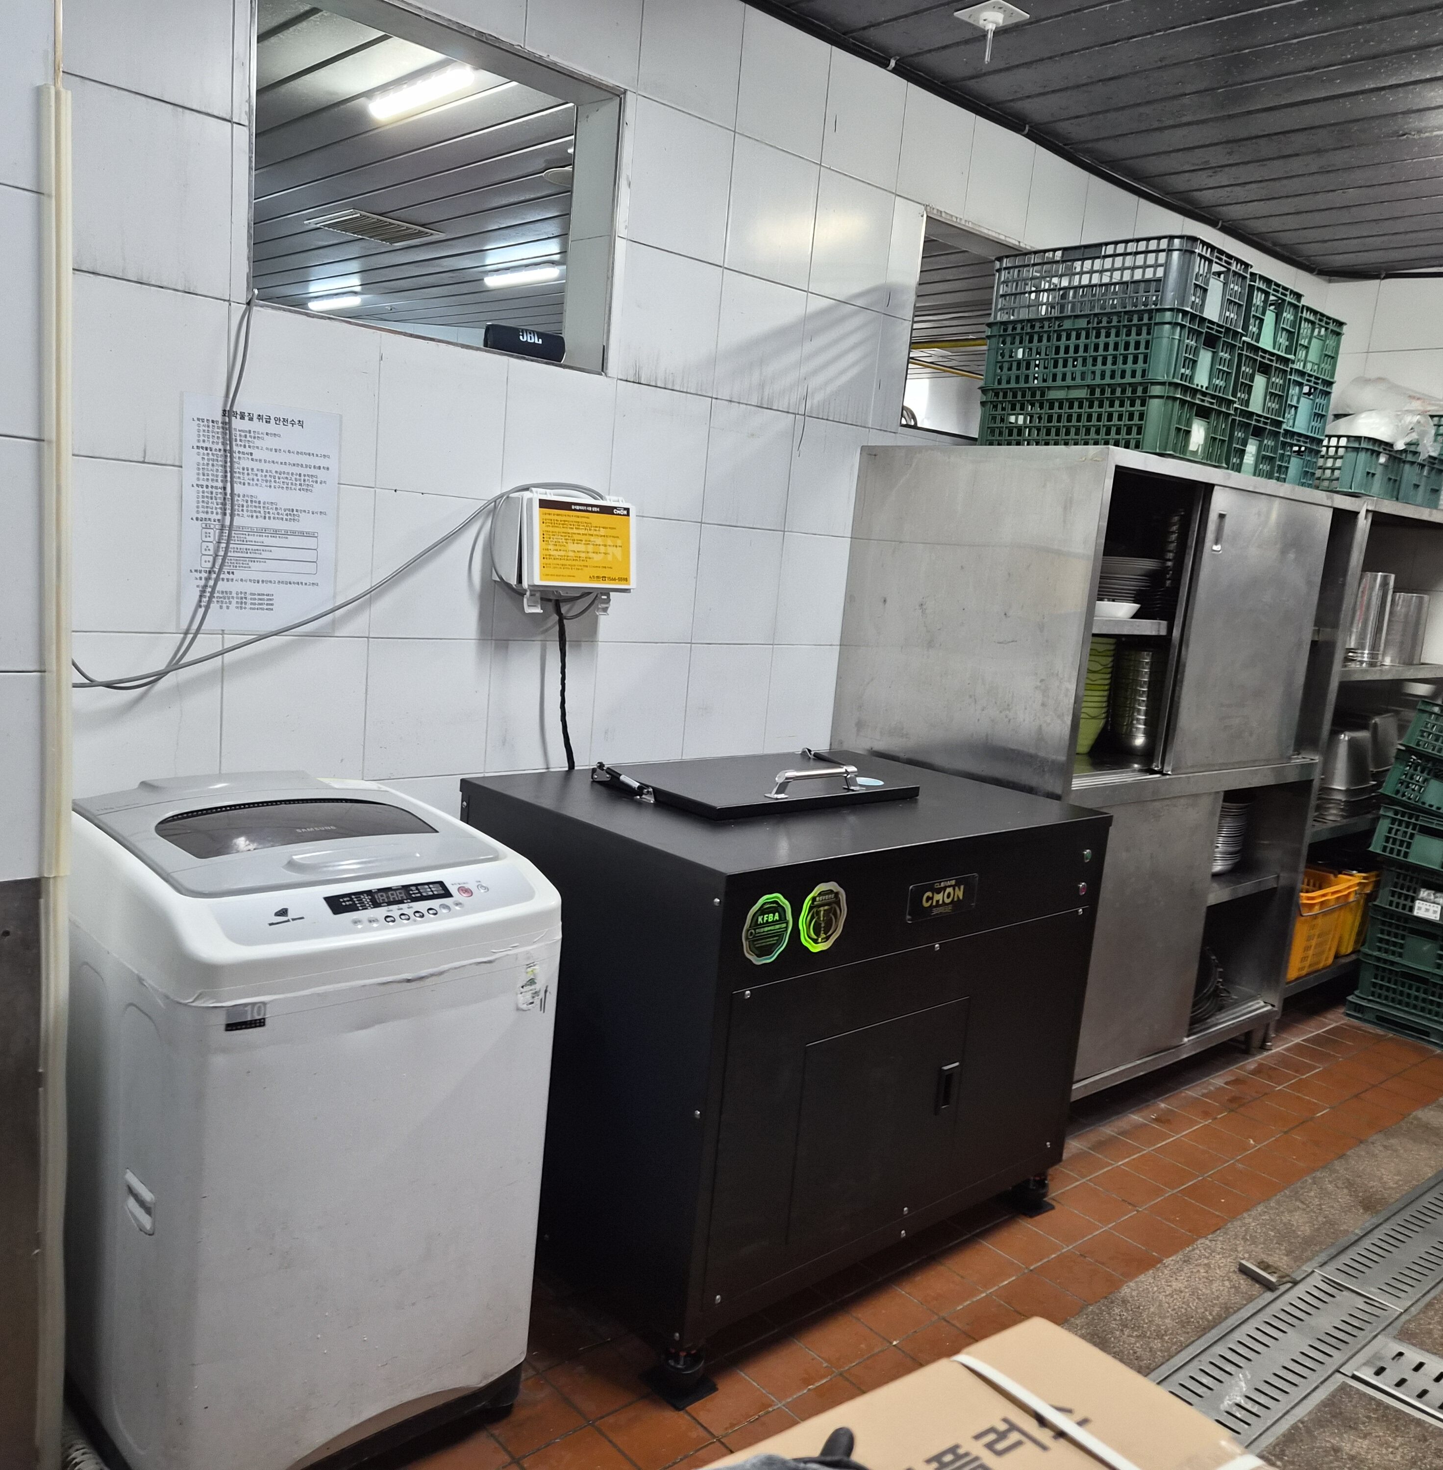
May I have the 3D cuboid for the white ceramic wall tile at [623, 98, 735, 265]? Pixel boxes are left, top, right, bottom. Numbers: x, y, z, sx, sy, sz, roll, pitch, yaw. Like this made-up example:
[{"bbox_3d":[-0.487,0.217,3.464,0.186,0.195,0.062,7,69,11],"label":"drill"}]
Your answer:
[{"bbox_3d":[-0.093,-1.285,3.047,0.300,0.300,0.010,-3,12,-43],"label":"white ceramic wall tile"}]

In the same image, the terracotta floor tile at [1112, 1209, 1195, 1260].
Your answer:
[{"bbox_3d":[1.014,1.180,3.069,0.151,0.010,0.151,-3,12,-42],"label":"terracotta floor tile"}]

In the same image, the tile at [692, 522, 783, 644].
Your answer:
[{"bbox_3d":[0.046,-0.389,3.364,0.299,0.299,0.010,-3,12,-44],"label":"tile"}]

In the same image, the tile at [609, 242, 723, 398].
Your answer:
[{"bbox_3d":[-0.119,-0.975,3.080,0.297,0.302,0.010,-3,11,-43],"label":"tile"}]

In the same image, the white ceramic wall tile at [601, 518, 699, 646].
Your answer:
[{"bbox_3d":[-0.168,-0.372,3.144,0.295,0.302,0.010,-3,12,-43],"label":"white ceramic wall tile"}]

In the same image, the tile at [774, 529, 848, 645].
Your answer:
[{"bbox_3d":[0.263,-0.395,3.573,0.297,0.302,0.010,-3,11,-43],"label":"tile"}]

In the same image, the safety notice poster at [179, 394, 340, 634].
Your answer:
[{"bbox_3d":[-0.877,-0.413,2.498,0.310,0.432,0.004,-3,12,-43],"label":"safety notice poster"}]

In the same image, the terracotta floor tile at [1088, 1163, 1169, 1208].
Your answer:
[{"bbox_3d":[0.965,1.076,3.090,0.152,0.010,0.150,-3,11,-43],"label":"terracotta floor tile"}]

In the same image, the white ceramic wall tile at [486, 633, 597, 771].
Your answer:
[{"bbox_3d":[-0.413,-0.065,2.991,0.299,0.299,0.010,-3,12,-44],"label":"white ceramic wall tile"}]

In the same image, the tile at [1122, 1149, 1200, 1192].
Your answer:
[{"bbox_3d":[1.124,1.126,3.343,0.150,0.012,0.150,-3,12,-43],"label":"tile"}]

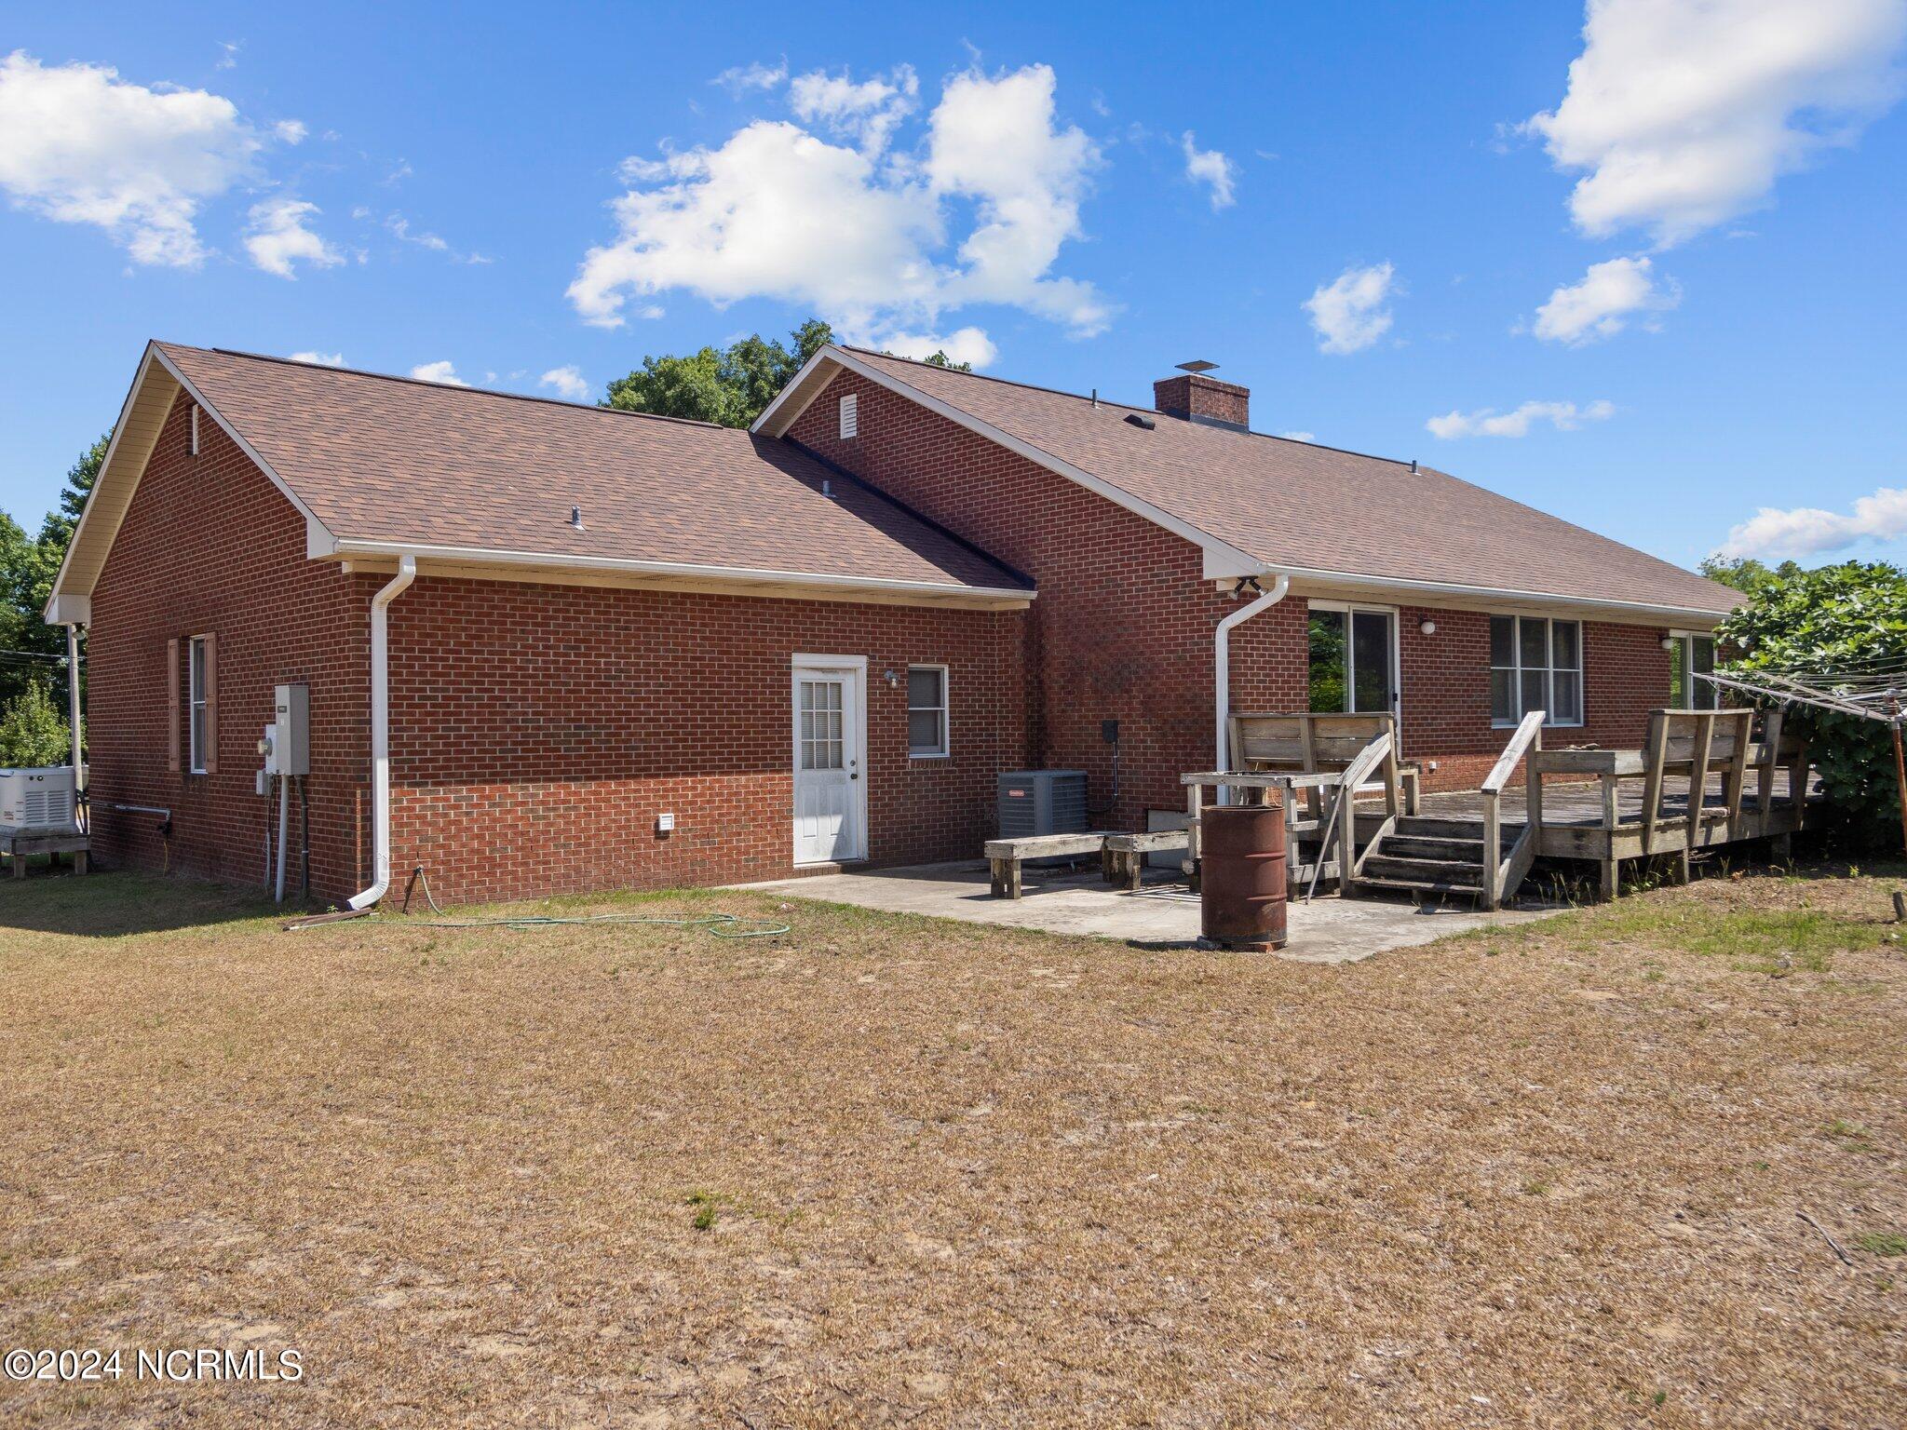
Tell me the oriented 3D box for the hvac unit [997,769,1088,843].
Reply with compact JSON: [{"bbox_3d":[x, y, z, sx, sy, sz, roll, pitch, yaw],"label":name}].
[{"bbox_3d":[0.931,1.071,15.045,0.740,0.950,0.740,-1,0,-42],"label":"hvac unit"}]

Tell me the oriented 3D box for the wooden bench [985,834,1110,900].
[{"bbox_3d":[0.882,1.386,13.297,1.300,0.500,0.420,-1,0,-42],"label":"wooden bench"}]

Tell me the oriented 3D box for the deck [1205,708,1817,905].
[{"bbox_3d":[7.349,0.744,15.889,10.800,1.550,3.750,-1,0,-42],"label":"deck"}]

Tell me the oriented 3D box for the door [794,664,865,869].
[{"bbox_3d":[-1.298,0.509,15.088,0.960,2.120,0.120,-1,0,-42],"label":"door"}]

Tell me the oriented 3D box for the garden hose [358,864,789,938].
[{"bbox_3d":[-2.962,1.462,11.467,3.615,0.410,1.010,-1,0,18],"label":"garden hose"}]

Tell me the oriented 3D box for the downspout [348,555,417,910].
[{"bbox_3d":[-4.623,0.148,11.590,0.360,2.860,0.660,-1,0,-42],"label":"downspout"}]

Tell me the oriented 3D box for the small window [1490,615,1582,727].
[{"bbox_3d":[7.624,-0.540,18.704,2.600,1.430,0.110,-1,0,-42],"label":"small window"}]

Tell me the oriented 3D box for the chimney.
[{"bbox_3d":[4.238,-5.348,24.369,1.600,1.120,0.780,-1,0,-42],"label":"chimney"}]

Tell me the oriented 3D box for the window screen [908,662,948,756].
[{"bbox_3d":[-0.288,-0.030,16.009,0.600,1.050,0.080,-1,0,-42],"label":"window screen"}]

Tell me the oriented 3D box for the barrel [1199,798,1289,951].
[{"bbox_3d":[2.000,1.096,9.850,0.590,0.900,0.590,-1,0,0],"label":"barrel"}]

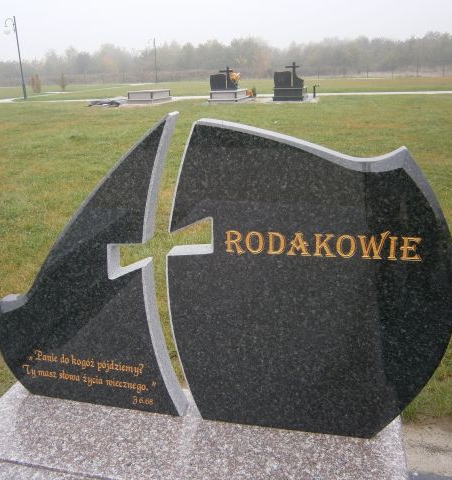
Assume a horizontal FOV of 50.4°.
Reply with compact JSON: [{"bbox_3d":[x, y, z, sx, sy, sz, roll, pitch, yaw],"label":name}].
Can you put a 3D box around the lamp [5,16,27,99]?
[{"bbox_3d":[-12.425,-10.753,28.400,0.800,4.650,0.420,-2,20,1],"label":"lamp"}]

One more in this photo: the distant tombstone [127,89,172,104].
[{"bbox_3d":[-3.548,-6.843,22.837,1.300,0.570,2.300,5,21,18],"label":"distant tombstone"}]

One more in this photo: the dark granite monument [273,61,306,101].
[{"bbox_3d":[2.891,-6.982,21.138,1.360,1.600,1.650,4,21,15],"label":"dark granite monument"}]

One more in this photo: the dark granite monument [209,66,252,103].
[{"bbox_3d":[0.218,-7.113,21.883,1.340,1.500,2.200,5,21,18],"label":"dark granite monument"}]

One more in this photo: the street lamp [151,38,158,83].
[{"bbox_3d":[-8.024,-19.899,53.200,0.800,4.600,0.420,-2,20,1],"label":"street lamp"}]

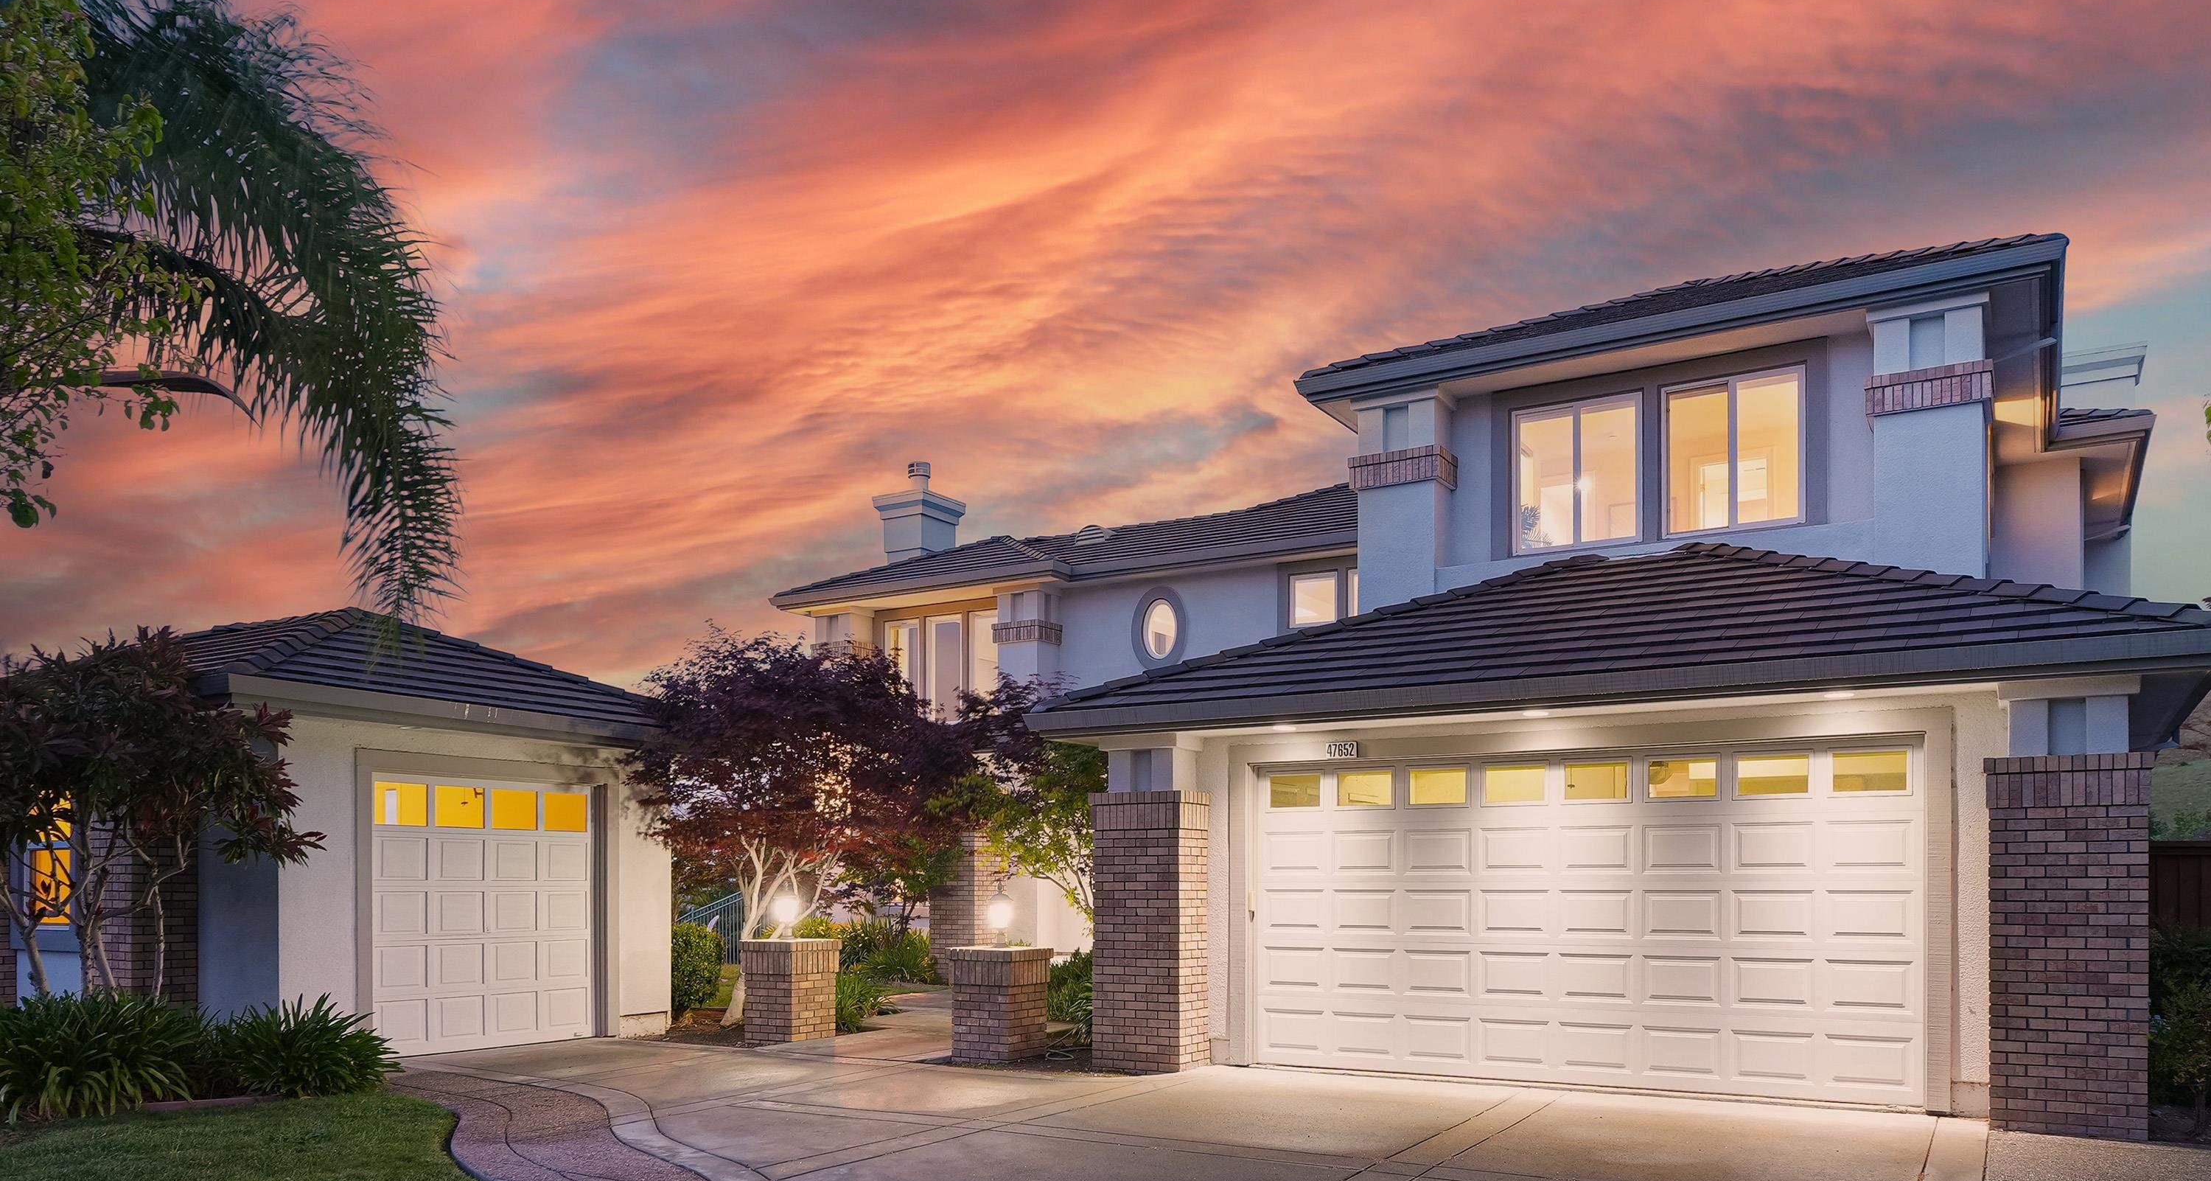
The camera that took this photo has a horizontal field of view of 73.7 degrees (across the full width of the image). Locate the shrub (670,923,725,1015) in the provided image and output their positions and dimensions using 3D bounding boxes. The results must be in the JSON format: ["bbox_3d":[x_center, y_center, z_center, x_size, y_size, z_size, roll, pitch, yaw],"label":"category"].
[{"bbox_3d":[-4.711,4.335,16.900,0.750,1.060,0.780,1,-5,-16],"label":"shrub"}]

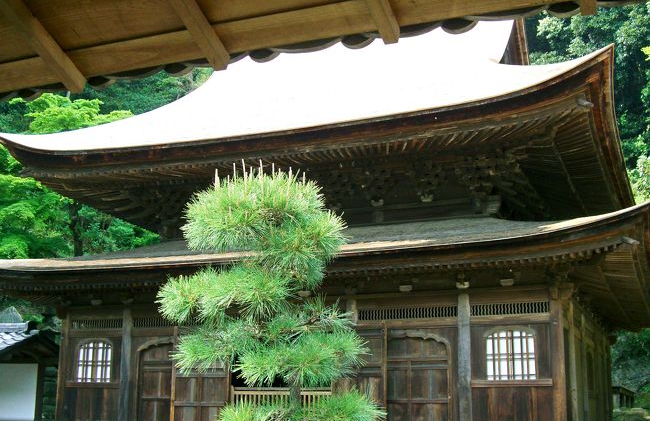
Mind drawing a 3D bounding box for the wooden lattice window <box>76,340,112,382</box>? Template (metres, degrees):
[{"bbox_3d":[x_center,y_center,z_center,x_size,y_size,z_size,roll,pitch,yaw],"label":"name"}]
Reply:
[{"bbox_3d":[-3.706,2.419,13.912,0.690,0.676,0.080,-5,-14,23],"label":"wooden lattice window"}]

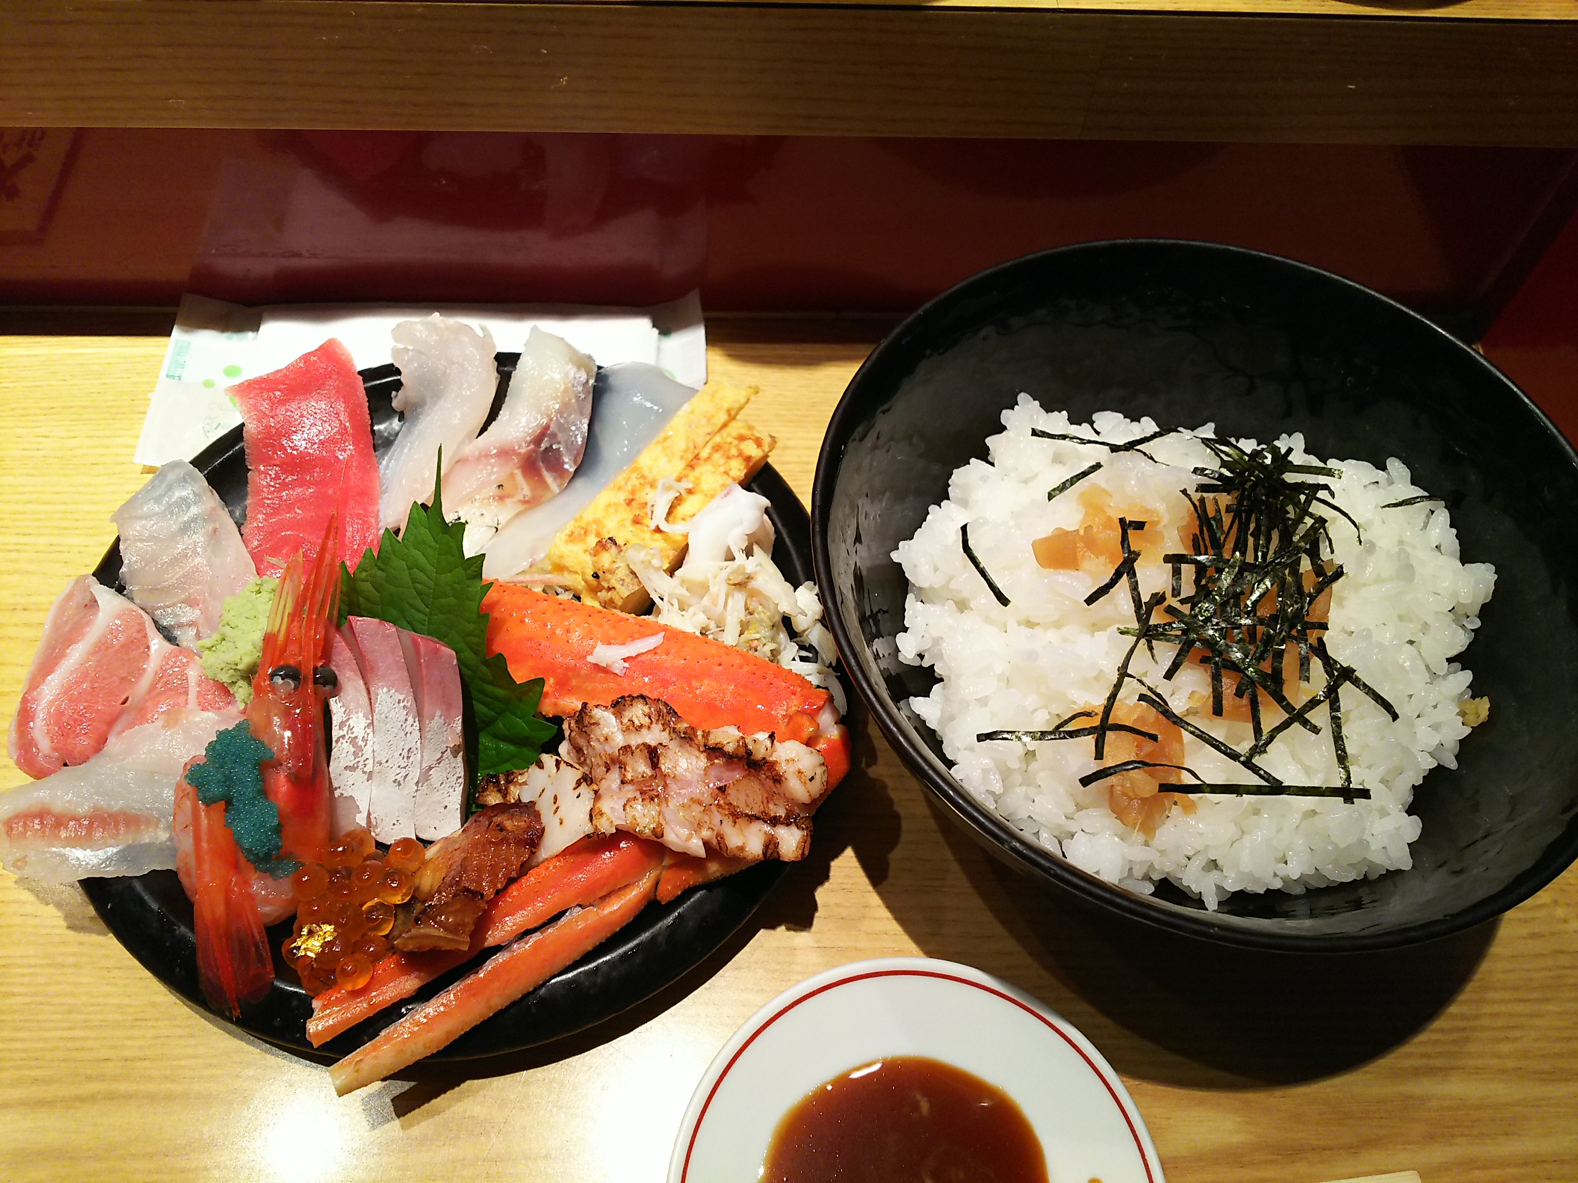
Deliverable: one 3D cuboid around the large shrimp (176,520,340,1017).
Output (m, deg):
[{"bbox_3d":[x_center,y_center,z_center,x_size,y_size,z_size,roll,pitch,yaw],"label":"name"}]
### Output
[{"bbox_3d":[-0.126,0.042,0.300,0.036,0.038,0.112,2,69,-2],"label":"large shrimp"}]

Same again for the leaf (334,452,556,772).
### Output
[{"bbox_3d":[-0.087,0.010,0.314,0.058,0.020,0.089,-6,75,-7],"label":"leaf"}]

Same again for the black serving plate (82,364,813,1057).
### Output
[{"bbox_3d":[-0.088,0.023,0.341,0.209,0.026,0.209,1,61,-2],"label":"black serving plate"}]

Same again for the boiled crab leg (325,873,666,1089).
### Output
[{"bbox_3d":[-0.068,0.090,0.284,0.079,0.011,0.011,-29,66,-18],"label":"boiled crab leg"}]

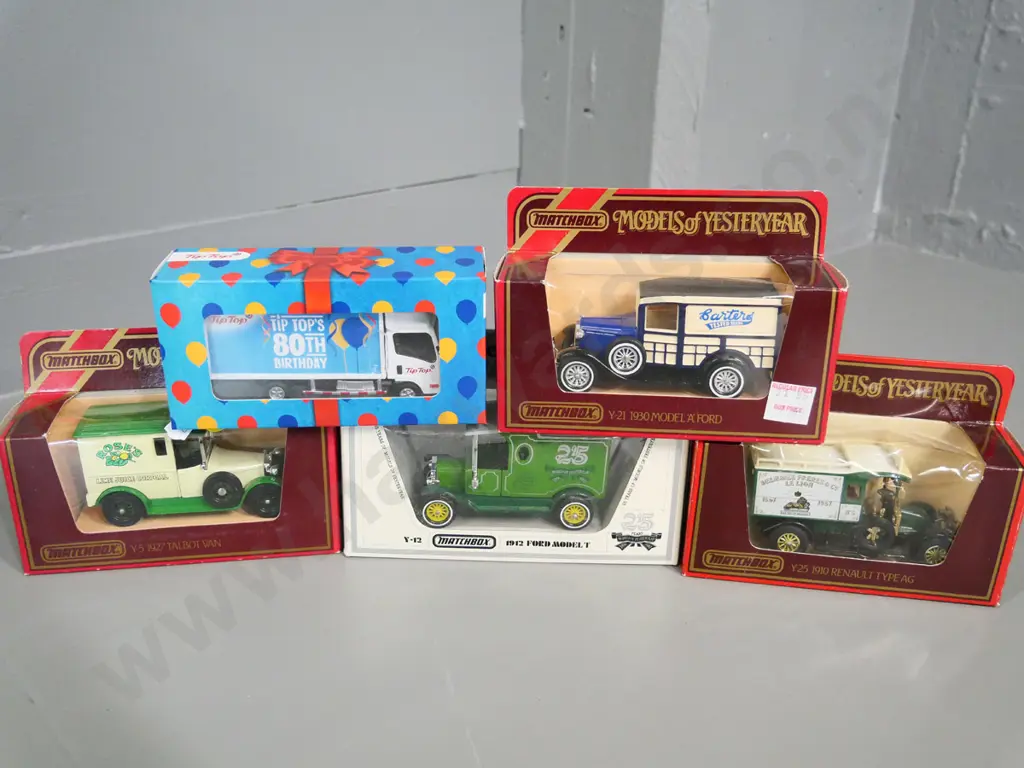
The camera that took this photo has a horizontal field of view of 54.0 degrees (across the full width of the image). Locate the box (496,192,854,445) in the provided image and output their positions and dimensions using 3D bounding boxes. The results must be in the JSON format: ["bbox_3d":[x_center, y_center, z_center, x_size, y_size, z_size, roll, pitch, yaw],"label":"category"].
[{"bbox_3d":[0.069,-0.033,0.460,0.147,0.103,0.049,2,23,5],"label":"box"}]

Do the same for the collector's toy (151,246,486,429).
[{"bbox_3d":[-0.085,-0.022,0.475,0.145,0.071,0.048,-1,25,-3],"label":"collector's toy"}]

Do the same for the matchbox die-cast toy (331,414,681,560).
[{"bbox_3d":[0.001,0.030,0.502,0.165,0.104,0.049,2,22,0],"label":"matchbox die-cast toy"}]

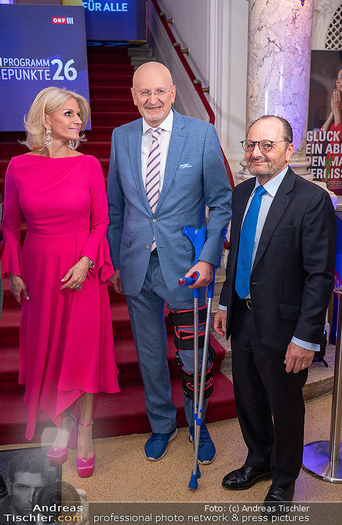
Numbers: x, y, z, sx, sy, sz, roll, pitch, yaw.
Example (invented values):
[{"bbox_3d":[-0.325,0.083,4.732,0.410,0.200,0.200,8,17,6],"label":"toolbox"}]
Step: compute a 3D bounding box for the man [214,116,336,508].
[{"bbox_3d":[0.438,0.223,2.288,0.540,1.660,0.370,10,16,44],"label":"man"}]

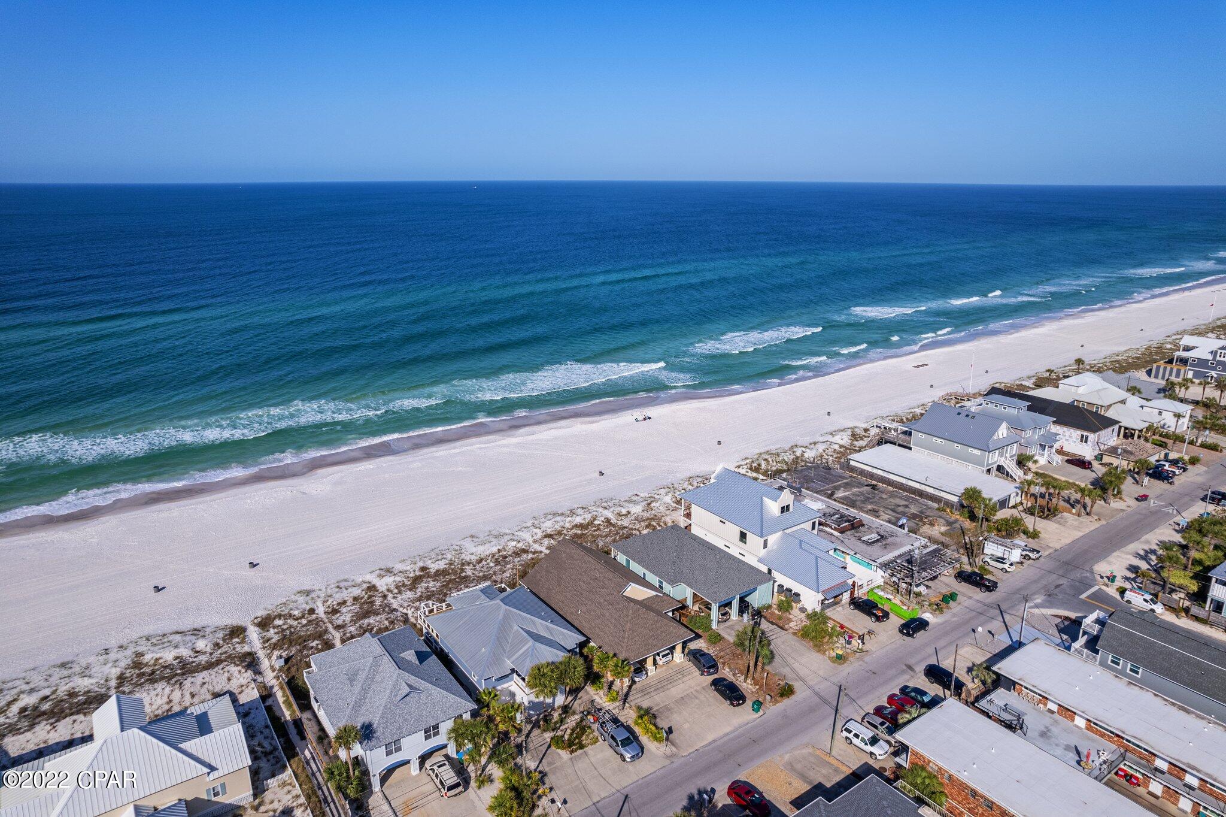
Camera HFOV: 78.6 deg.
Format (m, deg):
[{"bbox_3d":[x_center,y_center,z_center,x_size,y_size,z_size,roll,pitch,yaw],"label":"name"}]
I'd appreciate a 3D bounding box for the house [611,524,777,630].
[{"bbox_3d":[11.352,22.714,109.540,12.900,6.600,20.981,-12,21,-35],"label":"house"}]

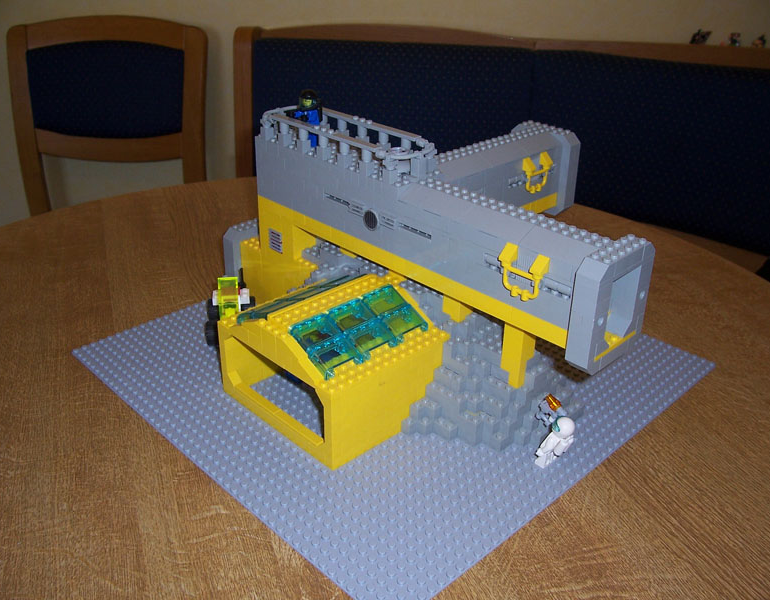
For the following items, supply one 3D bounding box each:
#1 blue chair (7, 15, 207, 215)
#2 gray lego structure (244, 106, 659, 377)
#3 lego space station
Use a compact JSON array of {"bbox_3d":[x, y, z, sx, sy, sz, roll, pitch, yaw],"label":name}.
[{"bbox_3d":[-0.602,-0.083,1.550,0.450,0.875,0.520,4,28,6],"label":"blue chair"},{"bbox_3d":[0.086,-0.087,0.618,0.226,0.100,0.330,-24,37,-38],"label":"gray lego structure"},{"bbox_3d":[0.032,-0.043,0.625,0.322,0.187,0.385,-24,37,-38],"label":"lego space station"}]

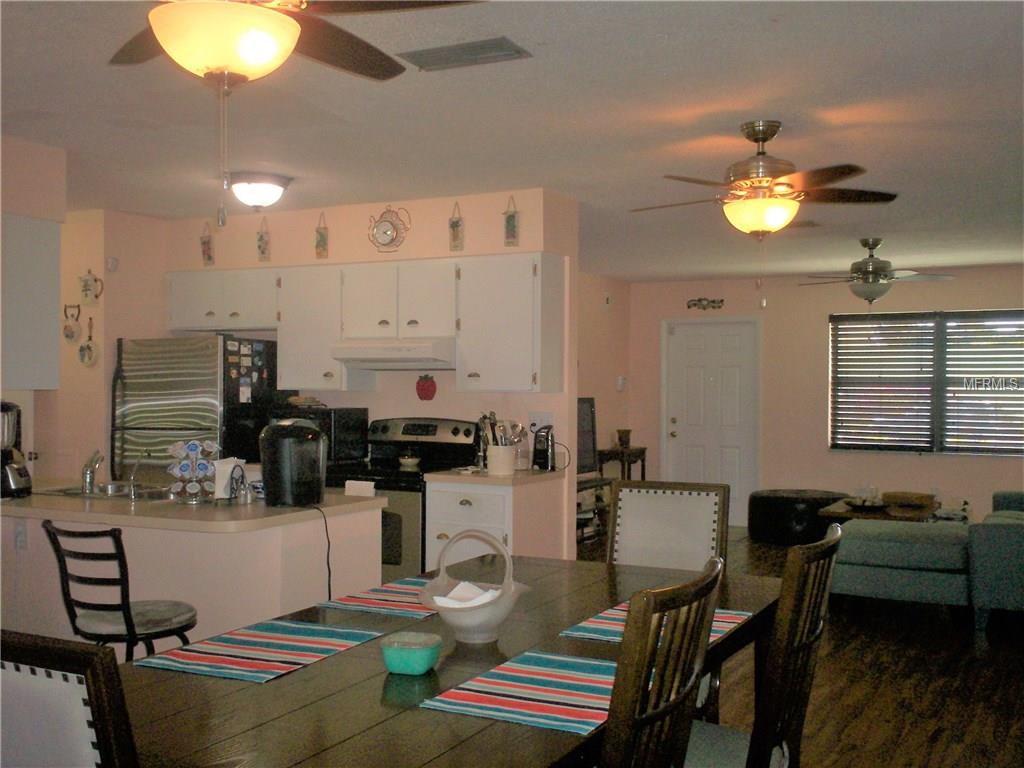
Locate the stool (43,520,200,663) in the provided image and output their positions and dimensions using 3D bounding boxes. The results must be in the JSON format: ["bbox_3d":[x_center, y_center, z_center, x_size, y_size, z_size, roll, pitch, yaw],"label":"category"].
[{"bbox_3d":[-1.284,0.922,3.584,0.420,0.960,0.500,0,0,27],"label":"stool"}]

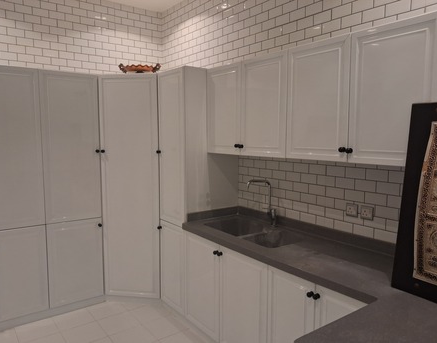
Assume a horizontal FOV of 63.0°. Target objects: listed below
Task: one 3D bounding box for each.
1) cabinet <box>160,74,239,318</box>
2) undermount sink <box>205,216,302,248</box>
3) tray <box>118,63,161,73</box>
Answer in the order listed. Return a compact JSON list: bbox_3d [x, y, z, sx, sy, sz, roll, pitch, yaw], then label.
[{"bbox_3d":[-0.186,0.186,3.383,0.604,2.173,0.445,-4,7,-38],"label":"cabinet"},{"bbox_3d":[0.274,0.569,2.853,0.420,0.190,0.850,-4,7,-38],"label":"undermount sink"},{"bbox_3d":[-0.758,-0.973,3.428,0.430,0.120,0.280,1,6,7],"label":"tray"}]

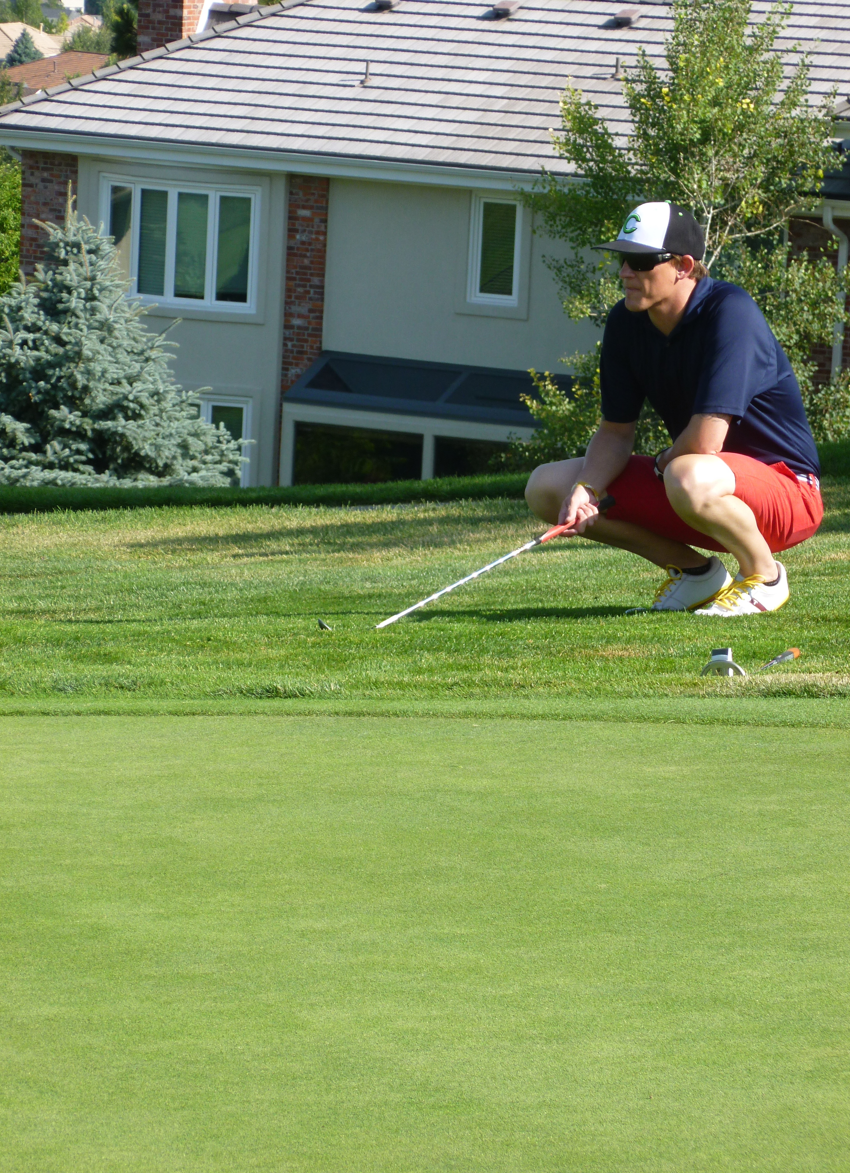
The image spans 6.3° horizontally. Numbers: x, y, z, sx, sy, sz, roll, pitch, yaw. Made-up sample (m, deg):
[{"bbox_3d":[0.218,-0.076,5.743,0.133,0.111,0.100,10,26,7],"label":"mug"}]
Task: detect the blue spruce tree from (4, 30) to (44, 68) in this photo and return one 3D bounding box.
[{"bbox_3d":[-27.932,-36.573,540.000,3.100,4.600,3.100,3,6,0],"label":"blue spruce tree"}]

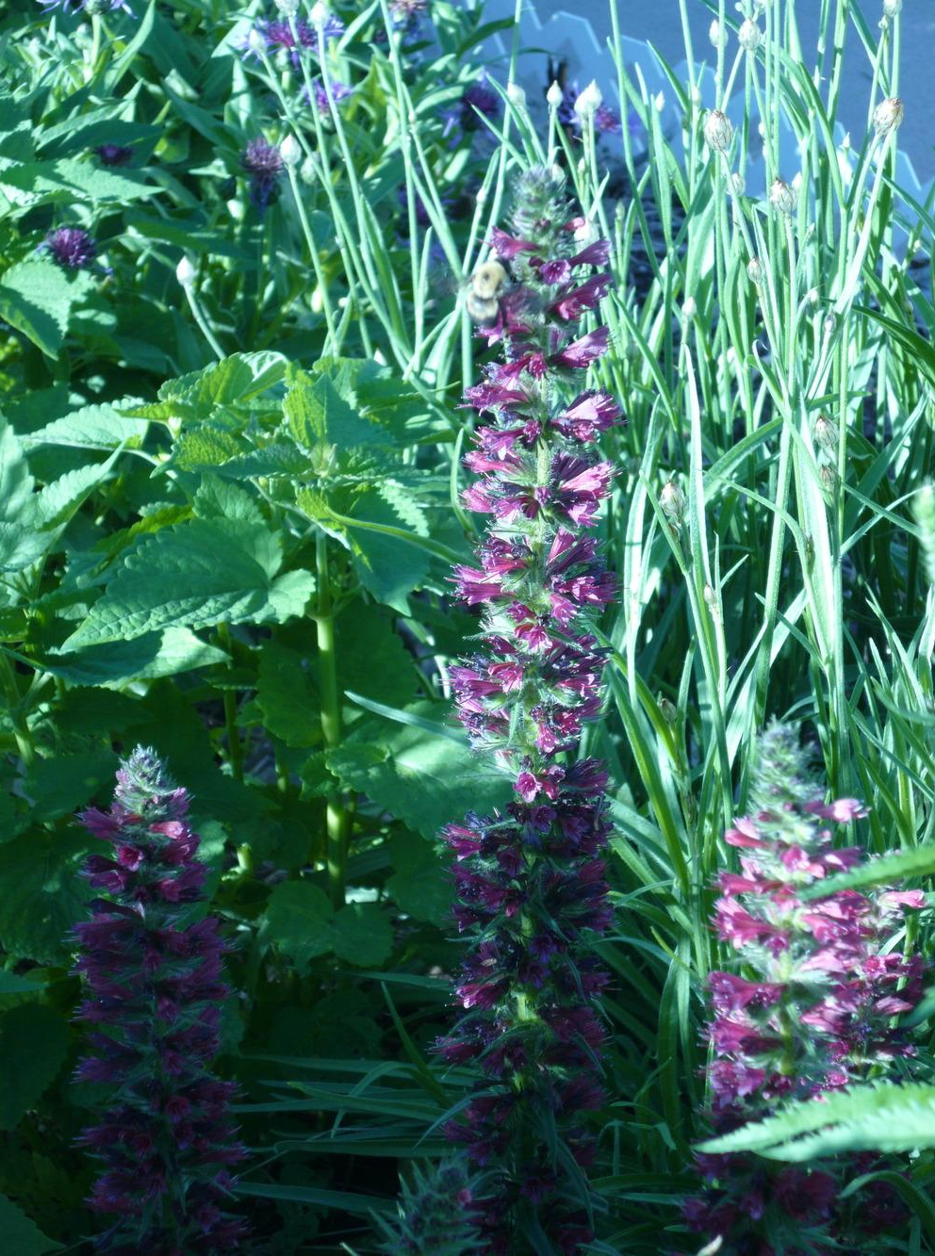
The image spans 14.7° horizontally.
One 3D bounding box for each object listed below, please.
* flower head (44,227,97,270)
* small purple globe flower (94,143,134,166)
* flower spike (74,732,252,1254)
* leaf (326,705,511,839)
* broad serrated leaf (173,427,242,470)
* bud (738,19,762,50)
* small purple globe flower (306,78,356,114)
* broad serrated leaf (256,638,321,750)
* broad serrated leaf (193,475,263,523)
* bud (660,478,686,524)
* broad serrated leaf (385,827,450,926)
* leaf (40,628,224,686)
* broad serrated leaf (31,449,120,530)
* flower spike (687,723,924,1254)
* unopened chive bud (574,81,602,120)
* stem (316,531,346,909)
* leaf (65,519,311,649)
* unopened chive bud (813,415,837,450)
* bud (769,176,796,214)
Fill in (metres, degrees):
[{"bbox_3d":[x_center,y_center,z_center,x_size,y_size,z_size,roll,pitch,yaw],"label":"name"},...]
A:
[{"bbox_3d":[-0.148,-0.141,1.350,0.020,0.016,0.020,0,20,0],"label":"flower head"},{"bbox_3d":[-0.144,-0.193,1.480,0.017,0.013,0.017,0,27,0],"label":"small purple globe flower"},{"bbox_3d":[-0.079,0.108,0.956,0.041,0.170,0.041,-2,25,1],"label":"flower spike"},{"bbox_3d":[-0.013,0.043,1.080,0.060,0.016,0.045,14,54,10],"label":"leaf"},{"bbox_3d":[-0.073,-0.050,1.020,0.023,0.011,0.018,0,20,0],"label":"broad serrated leaf"},{"bbox_3d":[0.101,-0.213,1.300,0.008,0.012,0.008,0,22,0],"label":"bud"},{"bbox_3d":[-0.059,-0.227,1.550,0.020,0.016,0.021,0,22,0],"label":"small purple globe flower"},{"bbox_3d":[-0.051,0.019,1.060,0.021,0.029,0.012,0,20,0],"label":"broad serrated leaf"},{"bbox_3d":[-0.068,-0.036,1.030,0.021,0.014,0.017,0,20,0],"label":"broad serrated leaf"},{"bbox_3d":[0.073,-0.046,1.300,0.009,0.016,0.009,-13,21,5],"label":"bud"},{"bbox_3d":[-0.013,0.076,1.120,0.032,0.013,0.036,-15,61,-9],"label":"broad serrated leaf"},{"bbox_3d":[-0.098,0.009,1.060,0.055,0.012,0.036,-1,30,-1],"label":"leaf"},{"bbox_3d":[-0.112,-0.040,1.040,0.033,0.010,0.022,-35,37,0],"label":"broad serrated leaf"},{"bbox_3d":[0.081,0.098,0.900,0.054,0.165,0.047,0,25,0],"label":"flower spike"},{"bbox_3d":[0.038,-0.167,1.150,0.009,0.013,0.009,0,20,0],"label":"unopened chive bud"},{"bbox_3d":[-0.041,0.028,1.090,0.005,0.125,0.005,-2,22,1],"label":"stem"},{"bbox_3d":[-0.080,-0.012,1.030,0.072,0.014,0.045,-16,39,-12],"label":"leaf"},{"bbox_3d":[0.123,-0.067,1.250,0.007,0.012,0.007,-19,15,9],"label":"unopened chive bud"},{"bbox_3d":[0.108,-0.149,1.250,0.009,0.012,0.009,-12,18,6],"label":"bud"}]

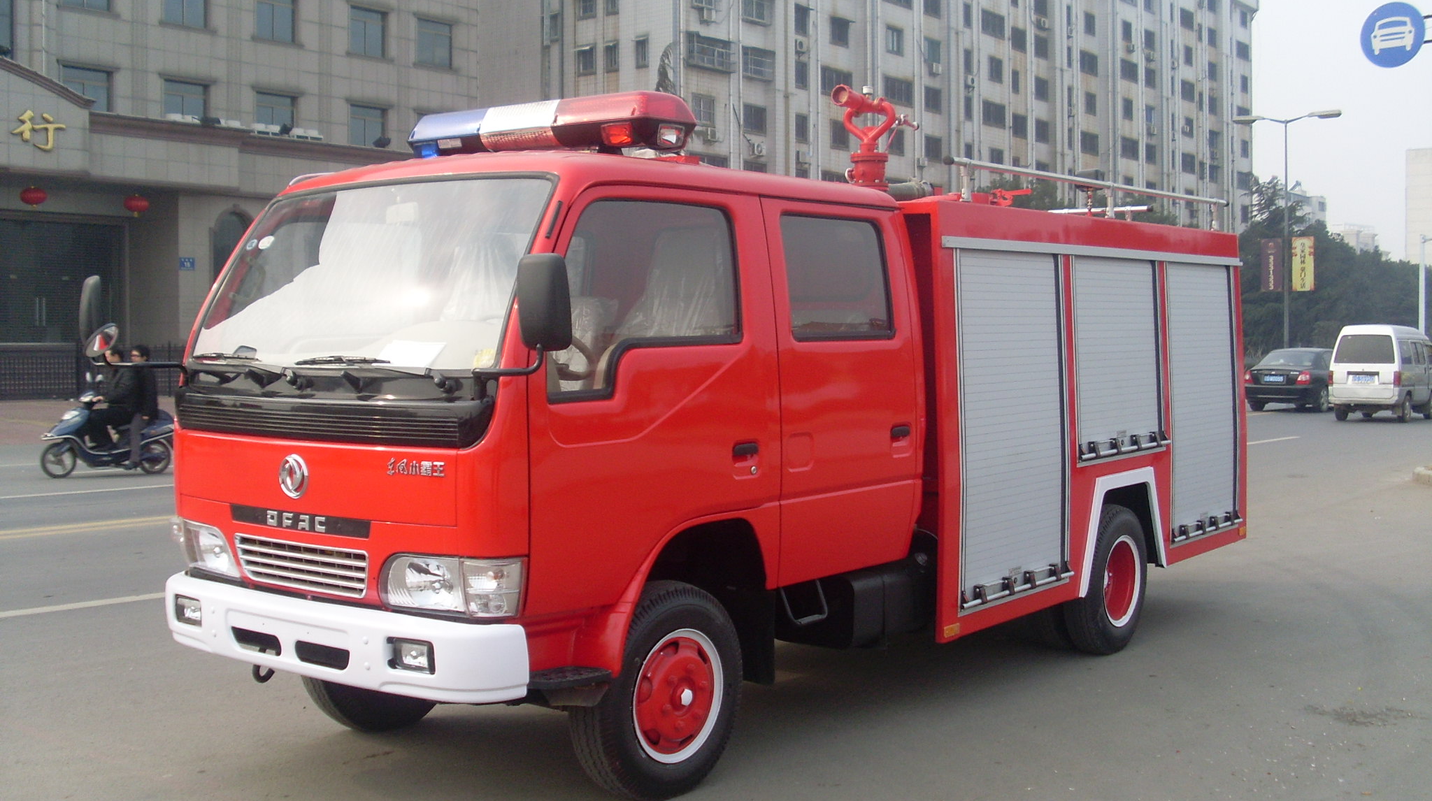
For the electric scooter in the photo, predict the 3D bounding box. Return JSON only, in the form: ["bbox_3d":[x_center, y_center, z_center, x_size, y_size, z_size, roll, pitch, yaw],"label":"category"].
[{"bbox_3d":[-7.336,0.419,19.000,1.720,1.040,0.650,-2,2,-43],"label":"electric scooter"}]

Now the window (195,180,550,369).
[{"bbox_3d":[-1.177,-0.445,5.118,1.520,0.670,0.160,3,-23,37],"label":"window"}]

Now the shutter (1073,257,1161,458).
[{"bbox_3d":[1.938,-0.209,7.548,0.070,0.930,0.990,0,3,38],"label":"shutter"}]

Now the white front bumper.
[{"bbox_3d":[-1.350,0.754,5.181,1.830,0.250,0.250,2,4,38],"label":"white front bumper"}]

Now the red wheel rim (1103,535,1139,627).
[{"bbox_3d":[1.945,0.886,7.758,0.150,0.455,0.455,3,3,37],"label":"red wheel rim"}]

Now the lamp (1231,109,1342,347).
[{"bbox_3d":[19.265,-5.015,53.148,3.550,9.400,0.380,1,2,34],"label":"lamp"}]

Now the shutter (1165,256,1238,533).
[{"bbox_3d":[2.679,0.004,8.668,0.080,1.500,1.030,0,2,38],"label":"shutter"}]

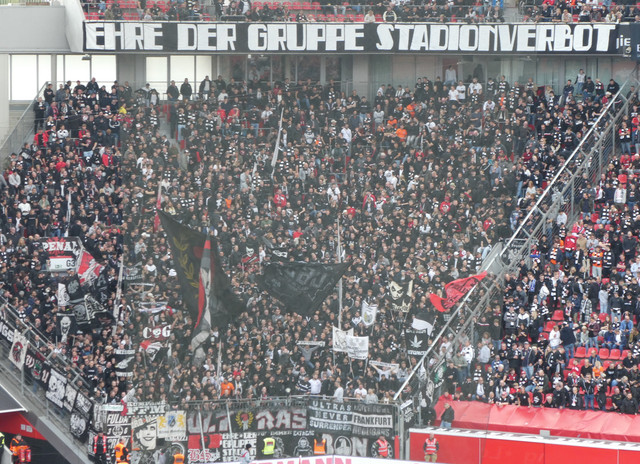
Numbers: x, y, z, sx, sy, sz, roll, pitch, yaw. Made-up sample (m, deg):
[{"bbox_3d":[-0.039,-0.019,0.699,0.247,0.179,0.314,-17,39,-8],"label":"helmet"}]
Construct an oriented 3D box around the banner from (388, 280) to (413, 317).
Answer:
[{"bbox_3d":[3.470,2.823,127.500,1.034,1.465,0.120,1,8,5],"label":"banner"}]

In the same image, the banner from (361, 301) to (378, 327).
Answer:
[{"bbox_3d":[2.180,3.568,129.500,0.700,1.103,0.100,0,5,0],"label":"banner"}]

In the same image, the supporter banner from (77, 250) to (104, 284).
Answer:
[{"bbox_3d":[-10.047,1.554,129.500,1.200,1.460,0.200,-1,4,-12],"label":"supporter banner"}]

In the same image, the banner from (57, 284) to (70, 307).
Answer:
[{"bbox_3d":[-10.990,2.683,127.000,0.558,1.030,0.120,-1,8,-12],"label":"banner"}]

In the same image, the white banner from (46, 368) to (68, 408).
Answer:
[{"bbox_3d":[-11.195,6.670,126.001,0.070,1.344,1.115,-6,24,-46],"label":"white banner"}]

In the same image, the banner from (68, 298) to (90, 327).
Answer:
[{"bbox_3d":[-10.447,3.508,128.500,0.951,1.247,0.100,1,5,8],"label":"banner"}]

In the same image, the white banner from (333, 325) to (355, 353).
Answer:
[{"bbox_3d":[1.021,4.670,128.500,0.940,1.110,0.100,0,4,3],"label":"white banner"}]

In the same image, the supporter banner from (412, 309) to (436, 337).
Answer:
[{"bbox_3d":[4.461,3.879,127.500,0.948,1.173,0.150,0,5,0],"label":"supporter banner"}]

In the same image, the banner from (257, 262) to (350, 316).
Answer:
[{"bbox_3d":[-0.741,2.464,129.000,4.056,2.282,0.700,0,5,0],"label":"banner"}]

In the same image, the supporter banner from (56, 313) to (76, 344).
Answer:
[{"bbox_3d":[-10.744,4.105,125.500,0.827,1.336,0.120,-1,8,-12],"label":"supporter banner"}]

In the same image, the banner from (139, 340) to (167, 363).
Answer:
[{"bbox_3d":[-7.064,5.070,125.500,1.273,0.933,0.200,0,8,-5],"label":"banner"}]

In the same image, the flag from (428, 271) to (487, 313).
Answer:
[{"bbox_3d":[6.019,2.605,129.500,2.540,1.840,0.600,1,4,12],"label":"flag"}]

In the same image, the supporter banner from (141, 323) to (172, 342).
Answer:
[{"bbox_3d":[-7.004,4.289,127.500,1.270,0.760,0.100,0,4,-6],"label":"supporter banner"}]

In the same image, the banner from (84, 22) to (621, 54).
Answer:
[{"bbox_3d":[1.565,-9.665,147.000,26.635,1.540,0.120,1,7,0],"label":"banner"}]

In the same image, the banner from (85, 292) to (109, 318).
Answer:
[{"bbox_3d":[-9.633,3.168,127.500,1.010,1.100,0.150,-1,4,-12],"label":"banner"}]

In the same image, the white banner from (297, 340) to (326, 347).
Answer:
[{"bbox_3d":[-0.362,4.749,126.000,1.278,0.213,0.100,1,7,0],"label":"white banner"}]

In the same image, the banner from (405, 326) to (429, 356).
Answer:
[{"bbox_3d":[4.164,4.712,127.000,0.987,1.277,0.100,0,5,0],"label":"banner"}]

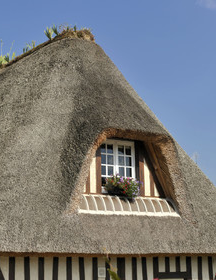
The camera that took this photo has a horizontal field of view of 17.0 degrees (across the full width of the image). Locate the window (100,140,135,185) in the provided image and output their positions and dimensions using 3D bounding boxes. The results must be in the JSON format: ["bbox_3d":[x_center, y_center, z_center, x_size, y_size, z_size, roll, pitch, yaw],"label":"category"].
[{"bbox_3d":[0.197,0.583,16.400,1.000,1.130,0.170,6,-13,-31],"label":"window"}]

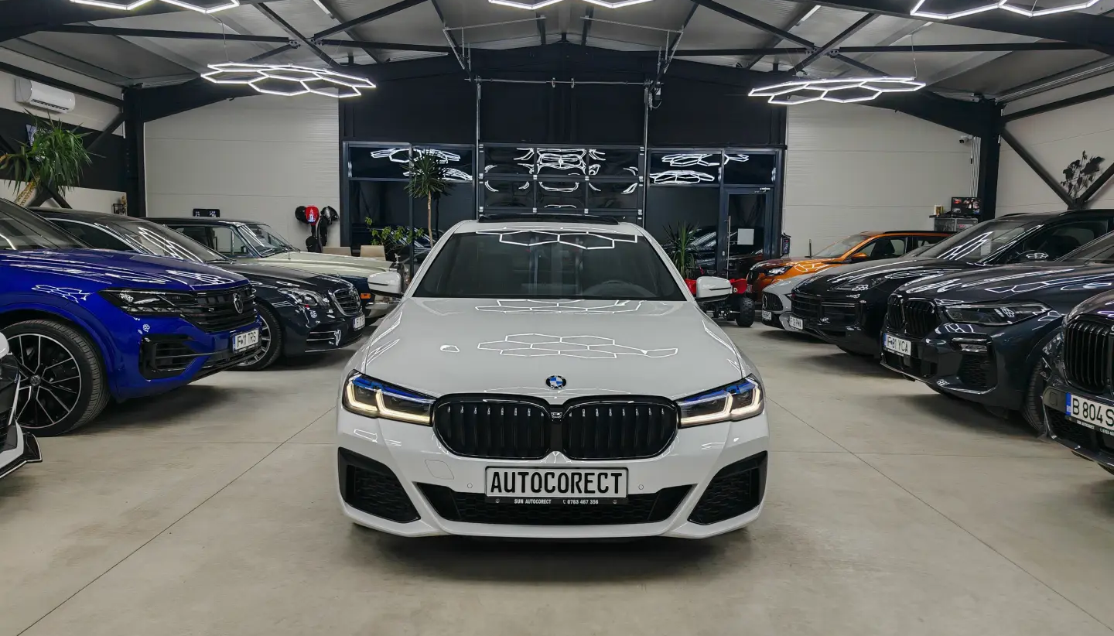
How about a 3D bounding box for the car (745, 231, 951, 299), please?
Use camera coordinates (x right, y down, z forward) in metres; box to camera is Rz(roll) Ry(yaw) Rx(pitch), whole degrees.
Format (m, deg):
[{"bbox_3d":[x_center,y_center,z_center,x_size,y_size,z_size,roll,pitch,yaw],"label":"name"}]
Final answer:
[{"bbox_3d":[5.219,-0.614,13.531,4.360,1.580,1.820,1,5,0],"label":"car"}]

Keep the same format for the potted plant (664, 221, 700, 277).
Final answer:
[{"bbox_3d":[2.165,-0.799,14.502,0.650,1.680,0.650,1,5,0],"label":"potted plant"}]

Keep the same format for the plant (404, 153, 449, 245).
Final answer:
[{"bbox_3d":[-2.226,-1.413,14.520,0.800,2.750,0.800,1,5,0],"label":"plant"}]

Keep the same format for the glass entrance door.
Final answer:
[{"bbox_3d":[3.387,-1.164,15.126,0.980,2.340,0.100,1,5,0],"label":"glass entrance door"}]

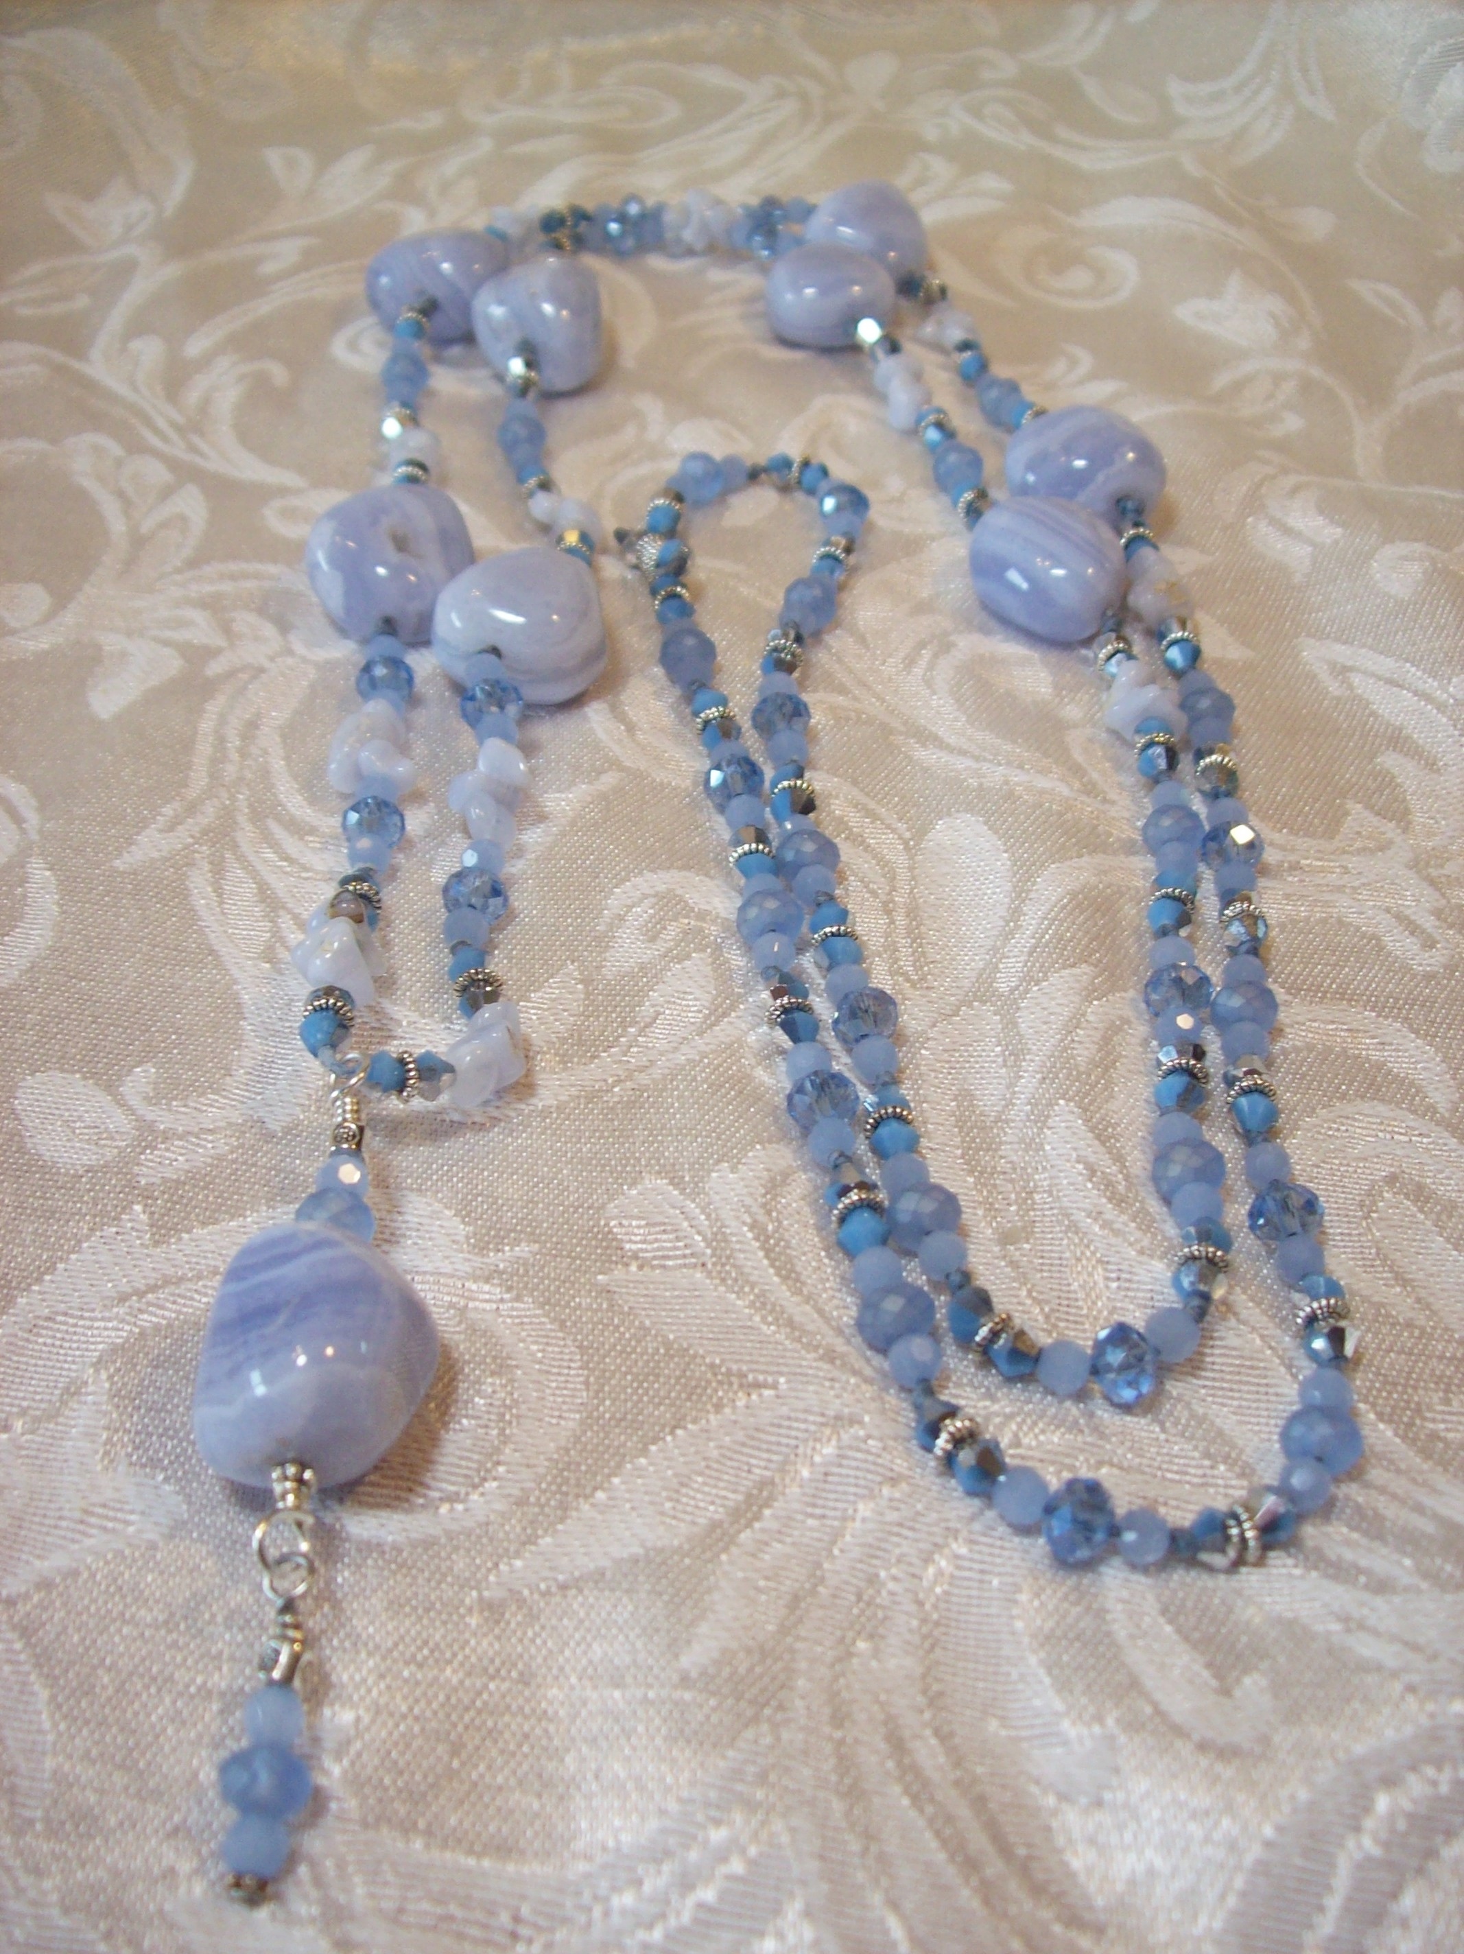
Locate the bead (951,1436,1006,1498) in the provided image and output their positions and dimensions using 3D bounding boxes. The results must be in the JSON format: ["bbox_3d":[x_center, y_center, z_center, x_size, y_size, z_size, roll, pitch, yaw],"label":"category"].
[{"bbox_3d":[0.018,0.036,0.148,0.004,0.004,0.004,-25,49,-24],"label":"bead"}]

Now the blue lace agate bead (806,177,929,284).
[{"bbox_3d":[0.019,-0.109,0.298,0.018,0.014,0.018,-7,44,-10],"label":"blue lace agate bead"}]

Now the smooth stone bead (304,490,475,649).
[{"bbox_3d":[-0.038,-0.046,0.228,0.018,0.015,0.019,-1,43,-3],"label":"smooth stone bead"}]

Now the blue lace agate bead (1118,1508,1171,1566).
[{"bbox_3d":[0.030,0.040,0.146,0.004,0.004,0.004,6,43,5],"label":"blue lace agate bead"}]

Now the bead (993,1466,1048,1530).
[{"bbox_3d":[0.021,0.038,0.148,0.004,0.004,0.004,1,43,-1],"label":"bead"}]

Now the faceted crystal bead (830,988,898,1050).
[{"bbox_3d":[0.012,0.004,0.180,0.006,0.006,0.005,-8,44,-8],"label":"faceted crystal bead"}]

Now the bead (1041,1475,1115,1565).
[{"bbox_3d":[0.025,0.038,0.143,0.005,0.006,0.006,12,45,13],"label":"bead"}]

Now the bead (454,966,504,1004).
[{"bbox_3d":[-0.023,0.001,0.184,0.005,0.005,0.002,-8,44,-8],"label":"bead"}]

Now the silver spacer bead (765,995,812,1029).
[{"bbox_3d":[0.005,0.004,0.184,0.004,0.004,0.002,-7,44,-10],"label":"silver spacer bead"}]

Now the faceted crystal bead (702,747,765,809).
[{"bbox_3d":[0.000,-0.020,0.205,0.006,0.006,0.005,-7,44,-6],"label":"faceted crystal bead"}]

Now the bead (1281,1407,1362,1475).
[{"bbox_3d":[0.043,0.034,0.149,0.006,0.006,0.005,9,45,8],"label":"bead"}]

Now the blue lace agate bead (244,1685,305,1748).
[{"bbox_3d":[-0.030,0.049,0.134,0.004,0.004,0.004,0,43,-2],"label":"blue lace agate bead"}]

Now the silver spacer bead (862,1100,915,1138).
[{"bbox_3d":[0.014,0.013,0.175,0.004,0.004,0.002,-5,44,-7],"label":"silver spacer bead"}]

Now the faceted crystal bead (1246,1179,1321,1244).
[{"bbox_3d":[0.045,0.019,0.165,0.006,0.006,0.005,-10,45,-11],"label":"faceted crystal bead"}]

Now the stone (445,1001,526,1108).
[{"bbox_3d":[-0.021,0.007,0.177,0.007,0.006,0.010,12,45,11],"label":"stone"}]

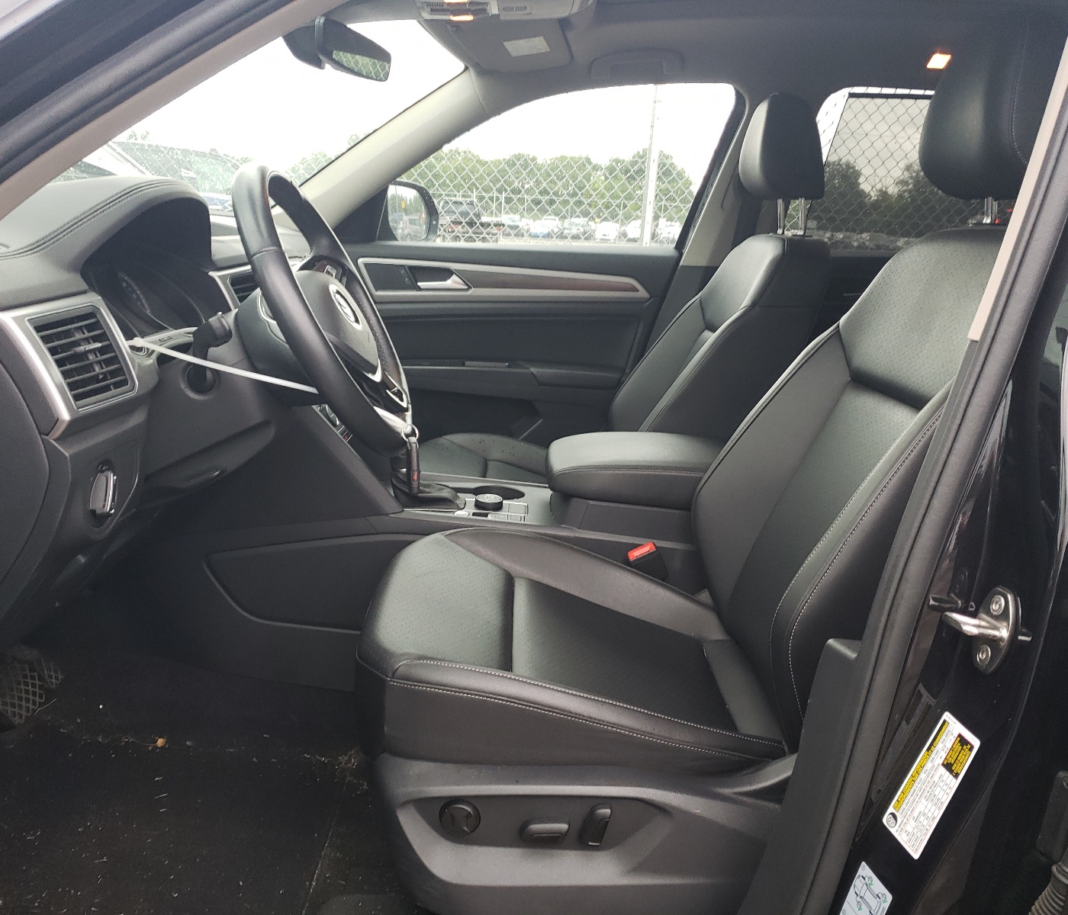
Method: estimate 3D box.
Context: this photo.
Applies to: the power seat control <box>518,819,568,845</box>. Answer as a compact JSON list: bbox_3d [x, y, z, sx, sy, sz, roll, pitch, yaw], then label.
[{"bbox_3d":[0.011,0.389,0.948,0.050,0.021,0.018,1,15,0],"label":"power seat control"}]

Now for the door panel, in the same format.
[{"bbox_3d":[-0.106,-0.231,2.278,0.920,0.570,0.140,1,15,0],"label":"door panel"}]

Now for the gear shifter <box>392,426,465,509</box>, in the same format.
[{"bbox_3d":[-0.174,0.020,1.517,0.120,0.125,0.085,1,15,0],"label":"gear shifter"}]

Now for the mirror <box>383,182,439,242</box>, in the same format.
[{"bbox_3d":[-0.351,-0.637,2.418,0.140,0.185,0.220,6,16,17],"label":"mirror"}]

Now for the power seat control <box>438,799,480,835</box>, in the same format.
[{"bbox_3d":[-0.076,0.371,0.944,0.041,0.040,0.016,1,15,0],"label":"power seat control"}]

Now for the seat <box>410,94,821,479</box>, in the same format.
[{"bbox_3d":[0.140,-0.193,1.894,0.800,1.060,0.550,1,15,0],"label":"seat"}]

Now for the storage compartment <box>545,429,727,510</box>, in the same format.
[{"bbox_3d":[0.177,0.022,1.538,0.340,0.085,0.220,1,15,0],"label":"storage compartment"}]

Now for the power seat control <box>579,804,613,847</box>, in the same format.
[{"bbox_3d":[0.064,0.381,0.946,0.026,0.043,0.018,17,14,-4],"label":"power seat control"}]

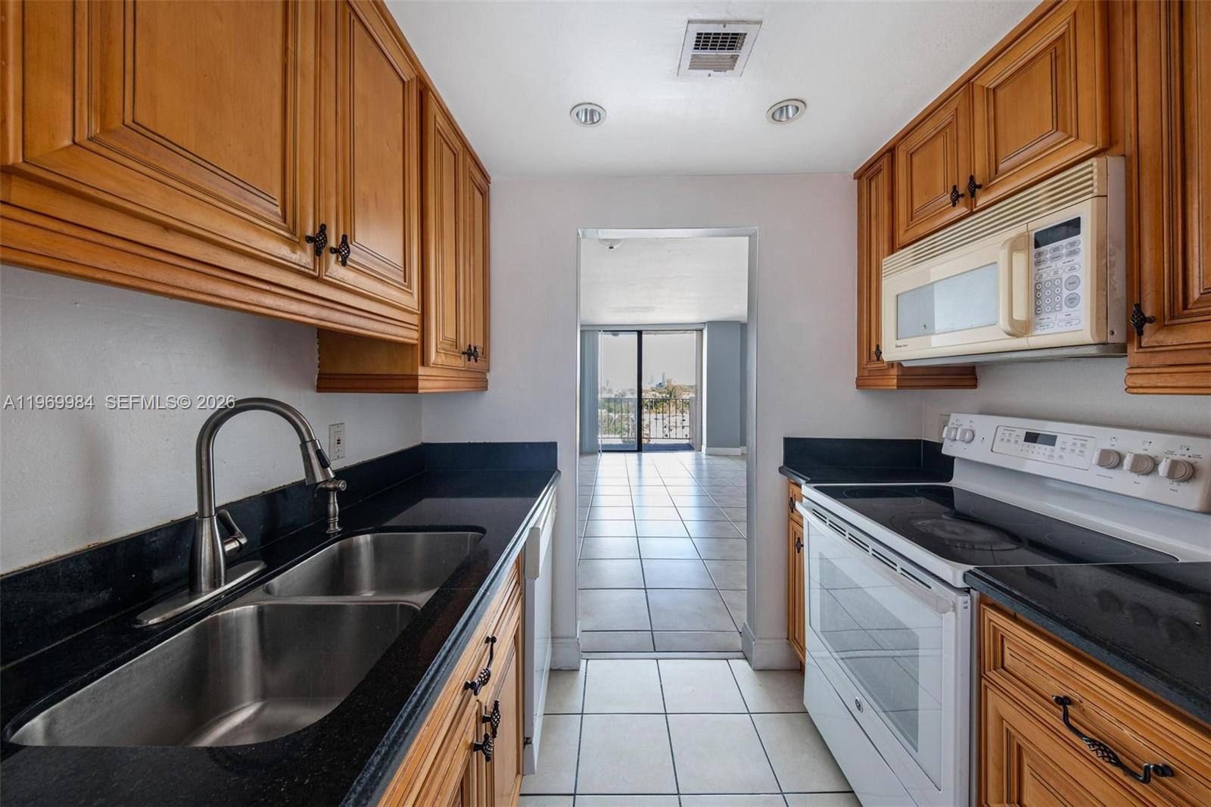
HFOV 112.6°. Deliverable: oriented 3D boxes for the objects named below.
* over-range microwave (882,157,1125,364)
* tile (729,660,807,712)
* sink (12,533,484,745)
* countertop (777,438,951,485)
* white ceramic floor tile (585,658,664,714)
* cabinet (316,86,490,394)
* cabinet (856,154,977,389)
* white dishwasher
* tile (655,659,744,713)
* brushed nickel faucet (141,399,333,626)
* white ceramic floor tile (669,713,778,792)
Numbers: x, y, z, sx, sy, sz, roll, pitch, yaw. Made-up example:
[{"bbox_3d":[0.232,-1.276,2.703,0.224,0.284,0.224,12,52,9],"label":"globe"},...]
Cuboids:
[{"bbox_3d":[1.254,-0.344,1.220,0.395,0.415,0.720,0,2,1],"label":"over-range microwave"},{"bbox_3d":[0.759,1.258,1.798,0.340,0.012,0.319,0,3,1],"label":"tile"},{"bbox_3d":[-0.514,0.469,0.790,0.395,0.195,0.720,0,2,1],"label":"sink"},{"bbox_3d":[1.125,0.251,1.710,0.670,0.174,0.320,0,2,1],"label":"countertop"},{"bbox_3d":[0.079,1.231,1.763,0.327,0.010,0.314,0,2,1],"label":"white ceramic floor tile"},{"bbox_3d":[-0.680,-0.516,1.474,0.319,0.944,0.690,0,3,1],"label":"cabinet"},{"bbox_3d":[1.305,-0.550,1.730,0.320,0.975,0.280,0,2,1],"label":"cabinet"},{"bbox_3d":[-0.528,0.789,1.556,0.603,0.845,0.585,0,3,1],"label":"white dishwasher"},{"bbox_3d":[0.411,1.231,1.763,0.326,0.010,0.314,0,2,1],"label":"tile"},{"bbox_3d":[-0.651,0.170,0.759,0.295,0.378,0.229,0,3,1],"label":"brushed nickel faucet"},{"bbox_3d":[0.413,1.272,1.477,0.341,0.012,0.322,0,3,1],"label":"white ceramic floor tile"}]

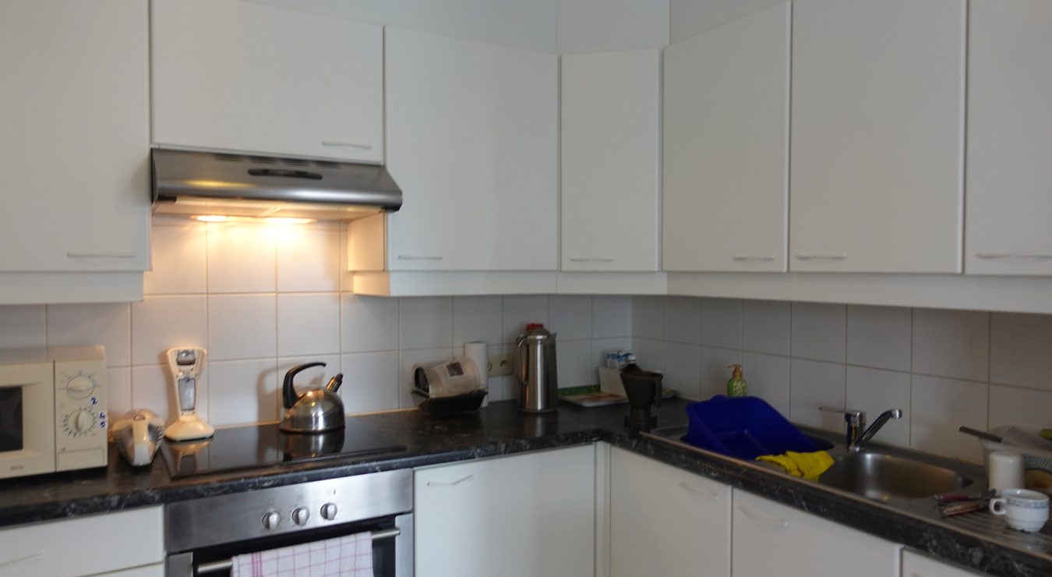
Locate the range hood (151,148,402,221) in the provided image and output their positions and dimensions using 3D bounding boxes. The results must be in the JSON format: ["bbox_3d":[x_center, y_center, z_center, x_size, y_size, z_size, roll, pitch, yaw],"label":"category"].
[{"bbox_3d":[-0.715,-0.287,1.972,0.598,0.148,0.475,-1,2,-30],"label":"range hood"}]

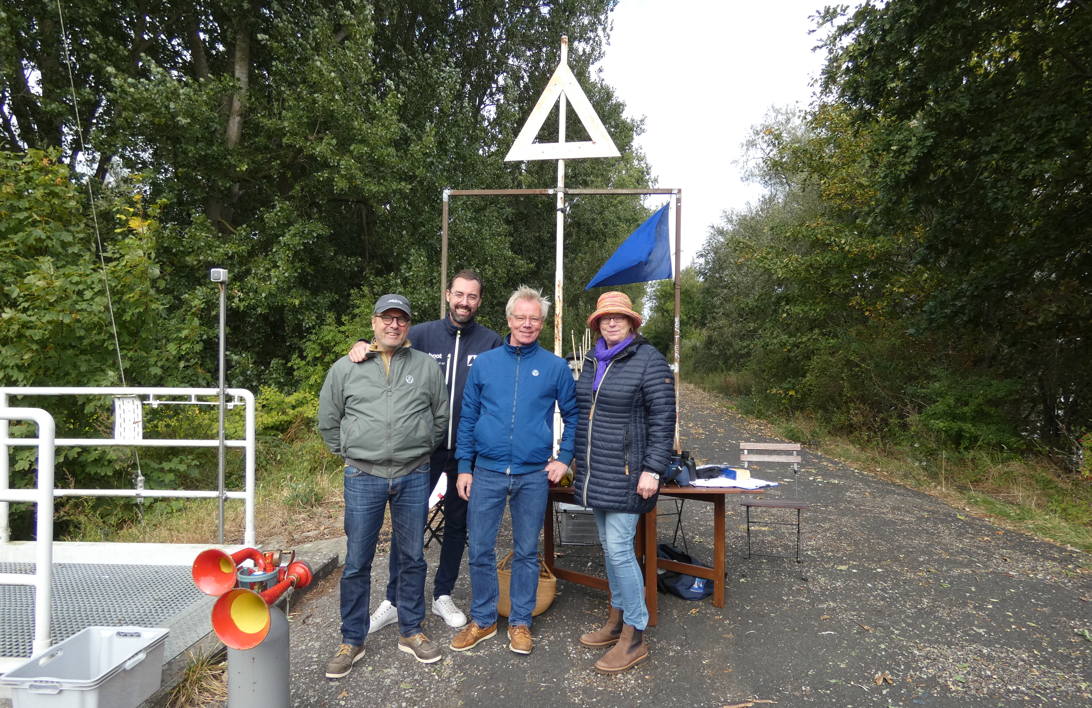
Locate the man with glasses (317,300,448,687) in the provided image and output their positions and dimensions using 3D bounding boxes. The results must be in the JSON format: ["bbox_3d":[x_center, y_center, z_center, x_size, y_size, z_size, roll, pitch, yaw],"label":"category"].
[{"bbox_3d":[-0.764,0.577,3.028,0.620,1.710,0.420,1,-1,-13],"label":"man with glasses"}]

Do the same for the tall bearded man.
[{"bbox_3d":[-0.593,0.496,3.378,0.740,1.880,0.520,0,-1,-7],"label":"tall bearded man"}]

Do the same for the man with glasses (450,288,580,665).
[{"bbox_3d":[-0.154,0.558,3.208,0.610,1.760,0.400,0,-1,5],"label":"man with glasses"}]

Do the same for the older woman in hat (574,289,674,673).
[{"bbox_3d":[0.366,0.580,3.048,0.490,1.720,0.400,0,-1,43],"label":"older woman in hat"}]

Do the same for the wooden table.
[{"bbox_3d":[0.492,1.086,3.643,1.330,0.720,0.640,0,-1,0],"label":"wooden table"}]

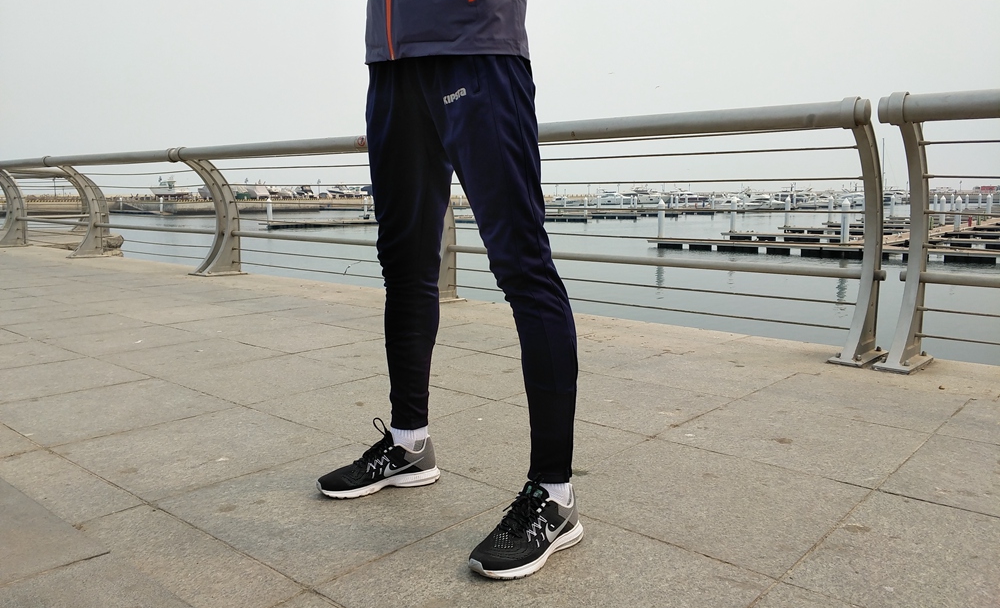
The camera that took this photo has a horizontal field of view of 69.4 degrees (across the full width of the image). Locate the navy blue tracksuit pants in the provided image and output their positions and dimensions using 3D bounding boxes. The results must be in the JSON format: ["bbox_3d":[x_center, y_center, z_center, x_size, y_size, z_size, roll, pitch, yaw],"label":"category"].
[{"bbox_3d":[-0.075,-0.086,1.595,0.300,0.930,0.520,-6,10,-33],"label":"navy blue tracksuit pants"}]

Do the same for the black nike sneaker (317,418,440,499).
[{"bbox_3d":[-0.303,0.404,1.808,0.300,0.130,0.110,-2,9,-11],"label":"black nike sneaker"}]

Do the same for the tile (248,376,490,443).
[{"bbox_3d":[-0.451,0.369,2.557,0.600,0.030,0.600,8,12,40],"label":"tile"}]

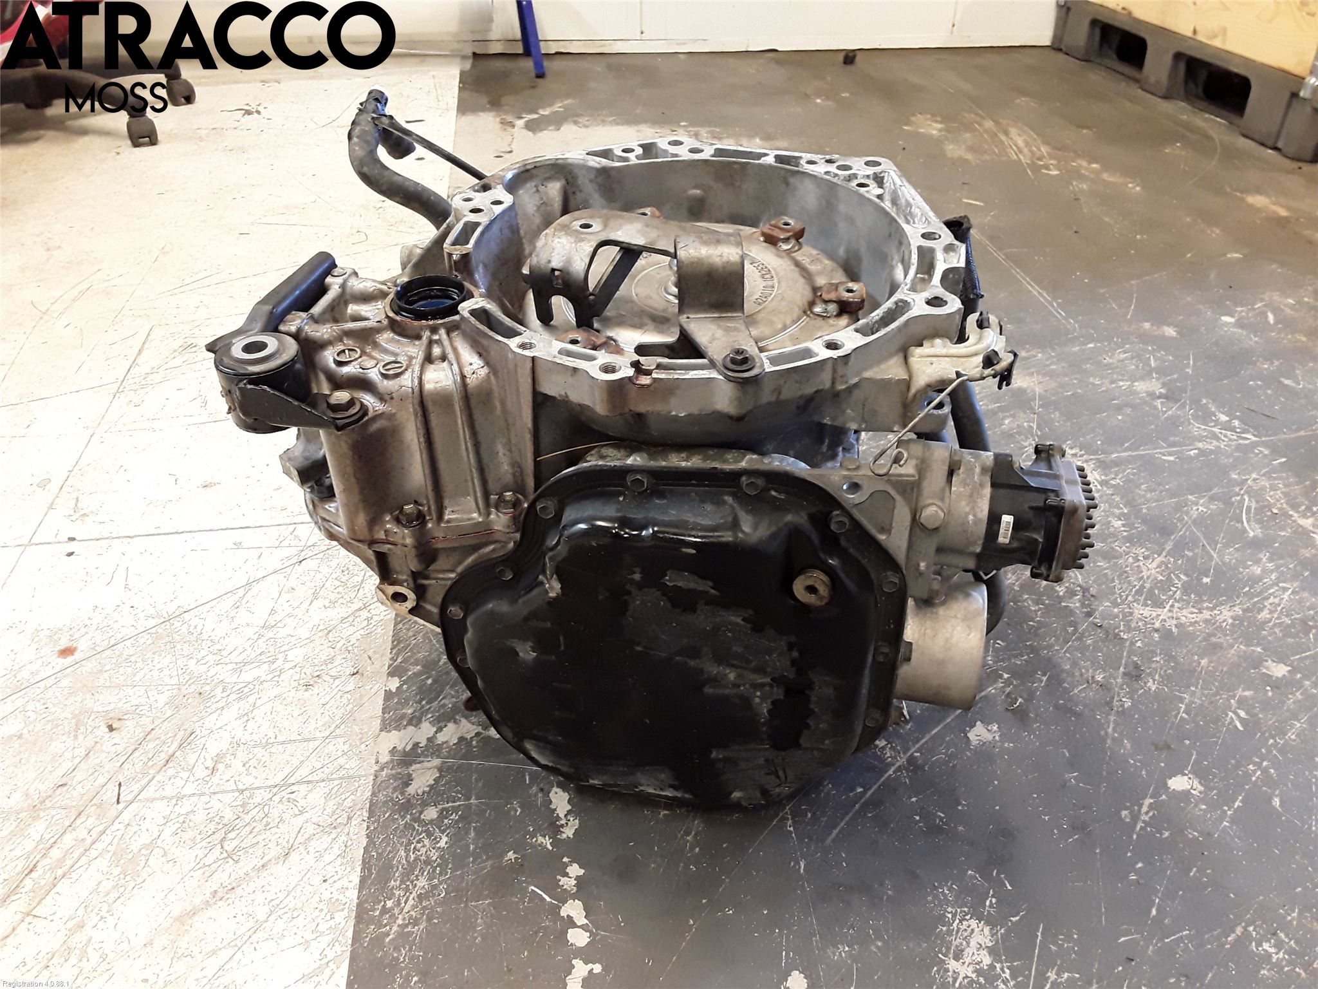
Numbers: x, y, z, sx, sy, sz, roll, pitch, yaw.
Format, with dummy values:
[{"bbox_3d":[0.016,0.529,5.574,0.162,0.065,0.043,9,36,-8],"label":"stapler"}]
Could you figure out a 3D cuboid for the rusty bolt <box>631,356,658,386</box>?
[{"bbox_3d":[-0.009,-0.080,0.692,0.016,0.015,0.016,-2,39,1],"label":"rusty bolt"}]

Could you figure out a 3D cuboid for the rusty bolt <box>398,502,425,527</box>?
[{"bbox_3d":[-0.171,0.014,0.739,0.019,0.009,0.019,-2,39,1],"label":"rusty bolt"}]

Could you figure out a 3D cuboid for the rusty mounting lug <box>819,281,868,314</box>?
[{"bbox_3d":[0.141,-0.152,0.820,0.033,0.011,0.022,6,40,10],"label":"rusty mounting lug"}]

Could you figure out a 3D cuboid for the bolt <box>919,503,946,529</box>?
[{"bbox_3d":[0.183,0.015,0.715,0.018,0.018,0.008,5,40,9],"label":"bolt"}]

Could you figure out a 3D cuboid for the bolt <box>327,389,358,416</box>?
[{"bbox_3d":[-0.219,-0.063,0.736,0.021,0.010,0.021,-2,39,1],"label":"bolt"}]

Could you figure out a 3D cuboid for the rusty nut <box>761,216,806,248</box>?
[{"bbox_3d":[0.105,-0.225,0.910,0.024,0.011,0.032,29,49,32],"label":"rusty nut"}]

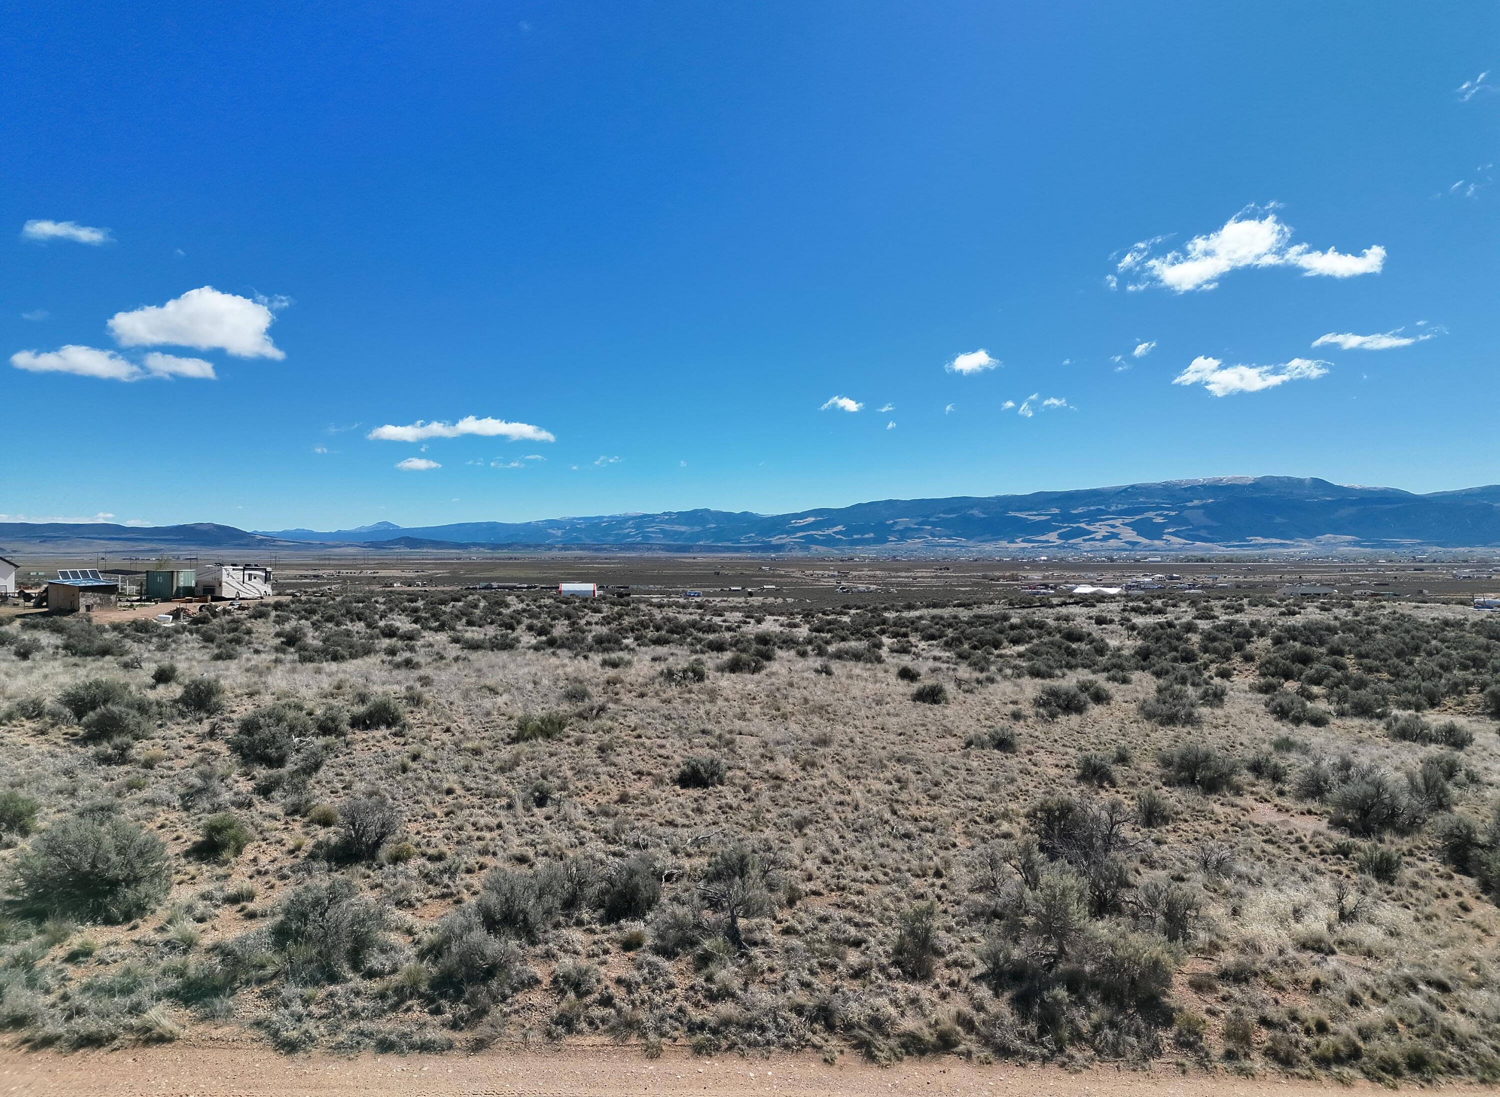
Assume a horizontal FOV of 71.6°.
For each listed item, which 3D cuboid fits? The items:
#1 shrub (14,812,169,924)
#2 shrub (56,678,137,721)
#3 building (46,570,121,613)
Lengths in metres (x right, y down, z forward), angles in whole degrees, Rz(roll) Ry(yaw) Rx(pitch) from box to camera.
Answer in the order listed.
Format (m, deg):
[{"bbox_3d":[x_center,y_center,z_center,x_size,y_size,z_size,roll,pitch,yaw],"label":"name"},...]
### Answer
[{"bbox_3d":[-8.694,4.148,13.730,1.764,1.205,1.623,0,0,-32],"label":"shrub"},{"bbox_3d":[-17.875,4.089,28.455,2.180,1.071,1.744,0,0,0],"label":"shrub"},{"bbox_3d":[-52.835,3.343,82.709,3.600,3.200,3.900,0,0,20],"label":"building"}]

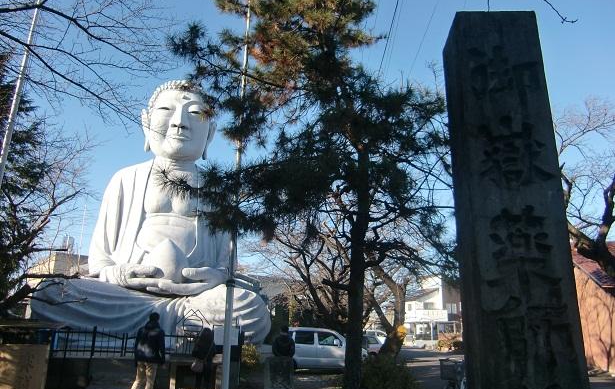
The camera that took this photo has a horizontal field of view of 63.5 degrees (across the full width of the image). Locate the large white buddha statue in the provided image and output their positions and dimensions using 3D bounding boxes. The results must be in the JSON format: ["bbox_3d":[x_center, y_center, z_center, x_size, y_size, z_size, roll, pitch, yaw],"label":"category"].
[{"bbox_3d":[-8.520,0.402,29.158,12.700,16.500,9.500,6,-16,-17],"label":"large white buddha statue"}]

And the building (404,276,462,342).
[{"bbox_3d":[15.225,14.608,60.476,7.800,7.800,8.000,-4,-16,17],"label":"building"}]

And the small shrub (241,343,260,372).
[{"bbox_3d":[-2.094,5.869,17.970,0.900,1.150,0.850,1,-16,0],"label":"small shrub"}]

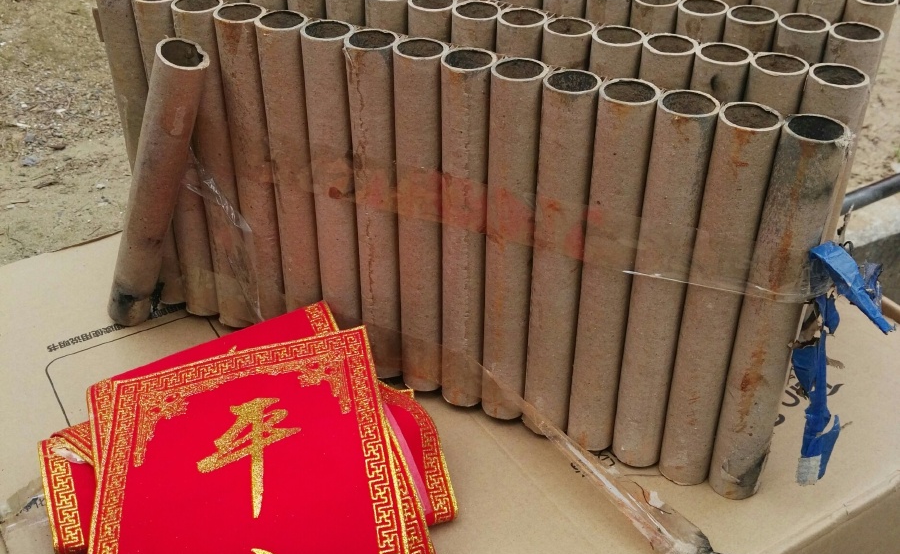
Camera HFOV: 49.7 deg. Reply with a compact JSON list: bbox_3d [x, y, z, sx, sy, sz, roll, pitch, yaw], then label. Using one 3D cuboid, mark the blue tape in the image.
[{"bbox_3d":[0.258,0.066,0.664,0.060,0.188,0.045,17,39,21],"label":"blue tape"}]

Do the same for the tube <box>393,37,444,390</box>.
[{"bbox_3d":[-0.022,-0.035,0.745,0.037,0.295,0.037,0,36,0],"label":"tube"}]

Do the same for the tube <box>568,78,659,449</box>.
[{"bbox_3d":[0.103,0.005,0.632,0.034,0.271,0.034,16,39,20],"label":"tube"}]

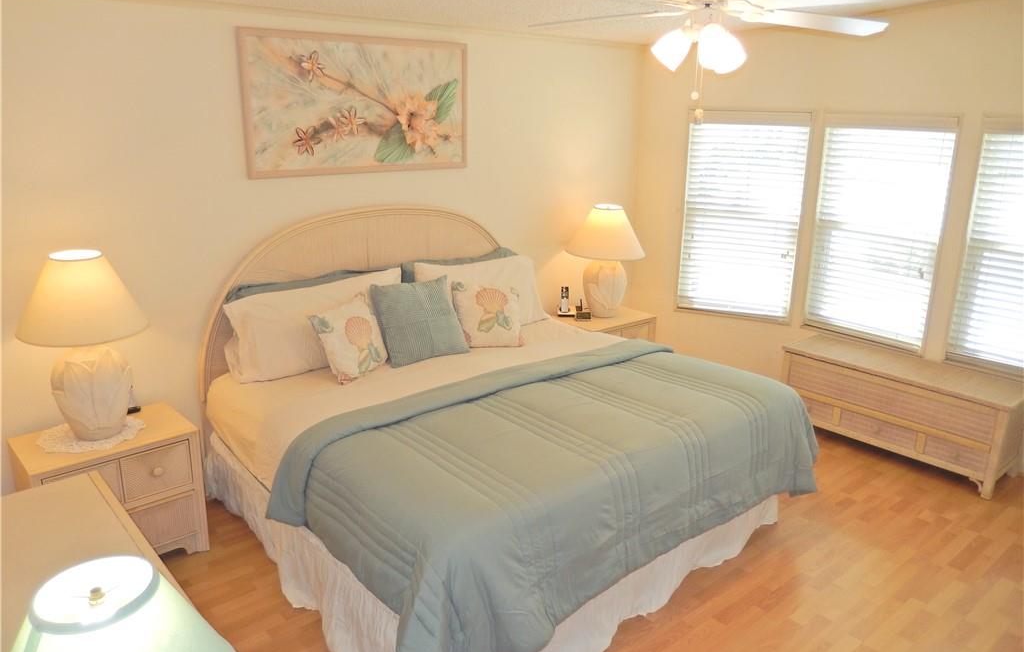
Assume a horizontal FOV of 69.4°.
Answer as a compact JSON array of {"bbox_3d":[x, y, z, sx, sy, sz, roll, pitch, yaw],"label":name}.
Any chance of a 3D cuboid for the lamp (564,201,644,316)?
[{"bbox_3d":[0.617,-0.421,4.884,0.515,0.725,0.515,0,17,0],"label":"lamp"}]

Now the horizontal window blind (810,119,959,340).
[{"bbox_3d":[2.296,-0.601,4.702,0.060,1.355,0.794,-12,20,-35],"label":"horizontal window blind"}]

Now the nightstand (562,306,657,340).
[{"bbox_3d":[0.580,0.212,5.027,0.605,0.571,0.447,-14,22,-40],"label":"nightstand"}]

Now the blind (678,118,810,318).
[{"bbox_3d":[1.627,-0.774,5.272,0.805,1.434,0.090,8,18,25],"label":"blind"}]

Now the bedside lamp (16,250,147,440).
[{"bbox_3d":[-1.749,0.093,3.066,0.495,0.750,0.495,-14,22,-40],"label":"bedside lamp"}]

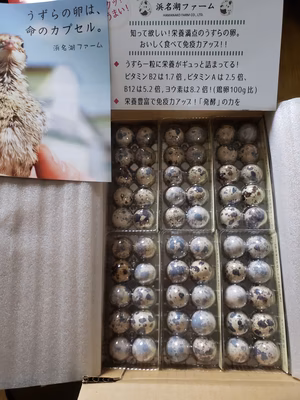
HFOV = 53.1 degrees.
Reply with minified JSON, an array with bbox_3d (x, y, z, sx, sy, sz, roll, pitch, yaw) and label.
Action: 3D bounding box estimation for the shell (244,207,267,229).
[{"bbox_3d":[0.129,0.021,0.369,0.026,0.032,0.026,-1,75,3],"label":"shell"}]

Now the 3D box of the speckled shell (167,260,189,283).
[{"bbox_3d":[0.033,0.085,0.359,0.026,0.033,0.026,-1,75,4],"label":"speckled shell"}]

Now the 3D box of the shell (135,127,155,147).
[{"bbox_3d":[-0.006,-0.086,0.406,0.025,0.032,0.025,-1,75,3],"label":"shell"}]

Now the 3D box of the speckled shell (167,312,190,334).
[{"bbox_3d":[0.032,0.139,0.343,0.026,0.032,0.026,-1,74,5],"label":"speckled shell"}]

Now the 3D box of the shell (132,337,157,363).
[{"bbox_3d":[-0.006,0.170,0.342,0.026,0.032,0.026,-1,75,4],"label":"shell"}]

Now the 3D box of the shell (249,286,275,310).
[{"bbox_3d":[0.129,0.112,0.346,0.026,0.032,0.026,-1,75,4],"label":"shell"}]

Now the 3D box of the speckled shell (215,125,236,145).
[{"bbox_3d":[0.101,-0.087,0.399,0.026,0.032,0.026,-1,75,3],"label":"speckled shell"}]

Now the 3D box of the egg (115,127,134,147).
[{"bbox_3d":[-0.034,-0.087,0.410,0.025,0.032,0.025,-1,75,4],"label":"egg"}]

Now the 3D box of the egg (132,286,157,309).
[{"bbox_3d":[-0.007,0.115,0.354,0.026,0.033,0.026,-1,75,4],"label":"egg"}]

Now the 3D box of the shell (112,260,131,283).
[{"bbox_3d":[-0.035,0.086,0.362,0.025,0.032,0.025,-1,75,3],"label":"shell"}]

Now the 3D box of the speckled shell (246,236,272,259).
[{"bbox_3d":[0.127,0.055,0.351,0.026,0.033,0.026,-1,75,3],"label":"speckled shell"}]

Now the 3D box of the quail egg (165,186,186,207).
[{"bbox_3d":[0.033,-0.005,0.383,0.025,0.032,0.025,-1,75,4],"label":"quail egg"}]

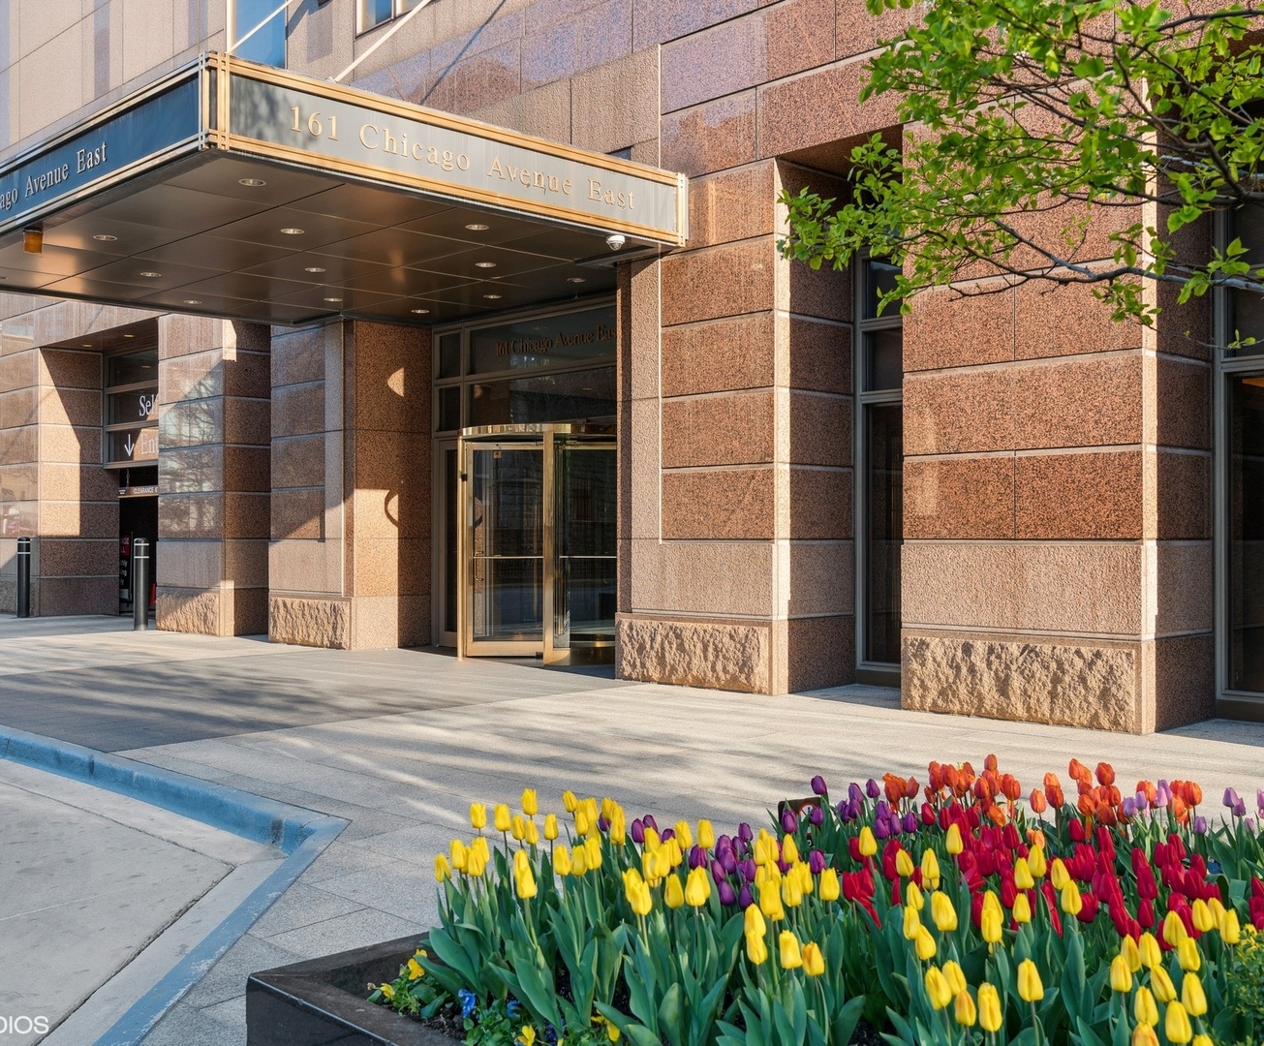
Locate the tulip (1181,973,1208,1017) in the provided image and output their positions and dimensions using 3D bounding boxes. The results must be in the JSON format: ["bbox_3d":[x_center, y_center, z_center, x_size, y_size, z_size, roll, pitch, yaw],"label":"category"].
[{"bbox_3d":[0.741,0.623,1.780,0.031,0.061,0.031,-9,-1,0],"label":"tulip"}]

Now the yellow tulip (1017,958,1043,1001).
[{"bbox_3d":[0.589,0.678,2.000,0.039,0.064,0.039,-8,-1,0],"label":"yellow tulip"}]

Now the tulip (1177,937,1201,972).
[{"bbox_3d":[0.826,0.639,2.000,0.031,0.052,0.031,-11,-1,0],"label":"tulip"}]

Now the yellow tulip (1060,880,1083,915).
[{"bbox_3d":[0.782,0.666,2.400,0.040,0.065,0.040,-6,-1,0],"label":"yellow tulip"}]

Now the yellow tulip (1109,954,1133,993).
[{"bbox_3d":[0.750,0.692,2.070,0.038,0.060,0.038,-5,-1,0],"label":"yellow tulip"}]

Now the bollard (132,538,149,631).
[{"bbox_3d":[-6.529,0.815,18.000,0.195,1.240,0.195,1,-1,-44],"label":"bollard"}]

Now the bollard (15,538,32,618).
[{"bbox_3d":[-9.499,0.854,21.100,0.205,1.240,0.205,0,-1,0],"label":"bollard"}]

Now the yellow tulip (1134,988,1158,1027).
[{"bbox_3d":[0.677,0.638,1.780,0.029,0.053,0.029,-7,-1,0],"label":"yellow tulip"}]

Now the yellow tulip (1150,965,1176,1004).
[{"bbox_3d":[0.731,0.635,1.860,0.028,0.055,0.028,-19,-1,0],"label":"yellow tulip"}]

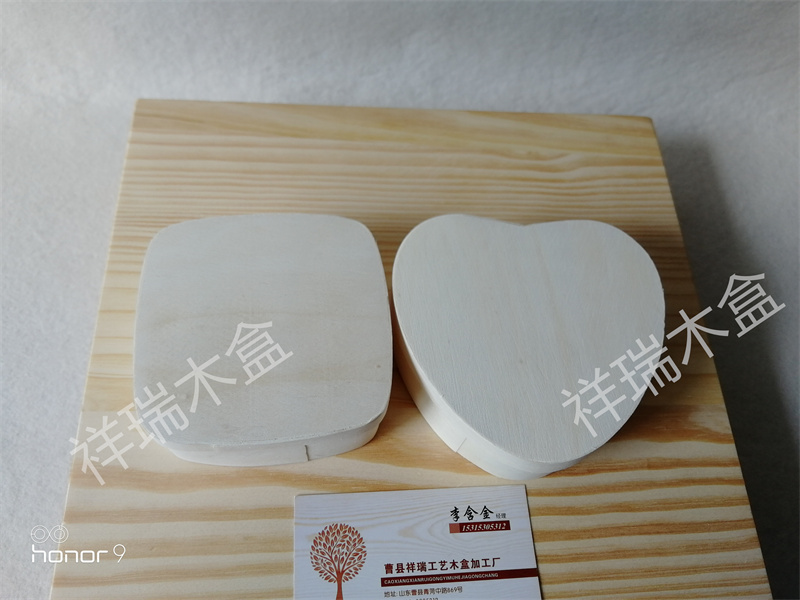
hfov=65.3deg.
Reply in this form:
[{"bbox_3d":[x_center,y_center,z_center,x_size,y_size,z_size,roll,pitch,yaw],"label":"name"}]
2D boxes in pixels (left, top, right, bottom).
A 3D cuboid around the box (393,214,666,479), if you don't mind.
[{"bbox_3d":[0.049,0.019,0.251,0.107,0.038,0.098,2,65,-5],"label":"box"}]

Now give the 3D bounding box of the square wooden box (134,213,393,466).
[{"bbox_3d":[-0.050,0.015,0.241,0.088,0.040,0.088,-4,66,-7],"label":"square wooden box"}]

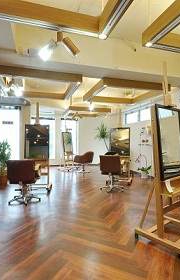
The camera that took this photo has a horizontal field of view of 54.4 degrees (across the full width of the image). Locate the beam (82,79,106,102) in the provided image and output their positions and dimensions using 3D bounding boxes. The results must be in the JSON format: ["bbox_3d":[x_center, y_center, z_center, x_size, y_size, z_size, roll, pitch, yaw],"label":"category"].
[{"bbox_3d":[0.108,-1.181,4.307,0.115,0.154,1.574,0,0,-17],"label":"beam"}]

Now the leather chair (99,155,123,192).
[{"bbox_3d":[0.555,0.785,4.363,0.580,0.850,0.660,0,0,23],"label":"leather chair"}]

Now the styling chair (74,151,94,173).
[{"bbox_3d":[-0.220,0.805,6.400,0.660,0.750,0.630,0,0,22],"label":"styling chair"}]

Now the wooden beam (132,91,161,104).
[{"bbox_3d":[1.573,-1.180,4.759,0.115,0.154,1.574,0,0,-17],"label":"wooden beam"}]

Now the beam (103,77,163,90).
[{"bbox_3d":[0.970,-1.101,3.542,1.500,0.137,0.090,0,0,-17],"label":"beam"}]

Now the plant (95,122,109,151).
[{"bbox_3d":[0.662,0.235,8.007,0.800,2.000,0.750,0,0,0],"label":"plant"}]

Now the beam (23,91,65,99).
[{"bbox_3d":[-1.280,-1.101,4.320,1.420,0.137,0.090,0,0,-18],"label":"beam"}]

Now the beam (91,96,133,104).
[{"bbox_3d":[0.570,-1.101,4.900,1.430,0.137,0.090,0,0,-17],"label":"beam"}]

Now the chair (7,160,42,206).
[{"bbox_3d":[-1.260,0.775,3.420,0.590,0.810,0.740,0,0,-3],"label":"chair"}]

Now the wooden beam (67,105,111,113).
[{"bbox_3d":[0.030,-1.101,6.380,1.540,0.137,0.090,0,0,-17],"label":"wooden beam"}]

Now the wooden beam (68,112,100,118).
[{"bbox_3d":[-0.395,-1.135,8.066,1.645,0.154,0.115,0,0,-17],"label":"wooden beam"}]

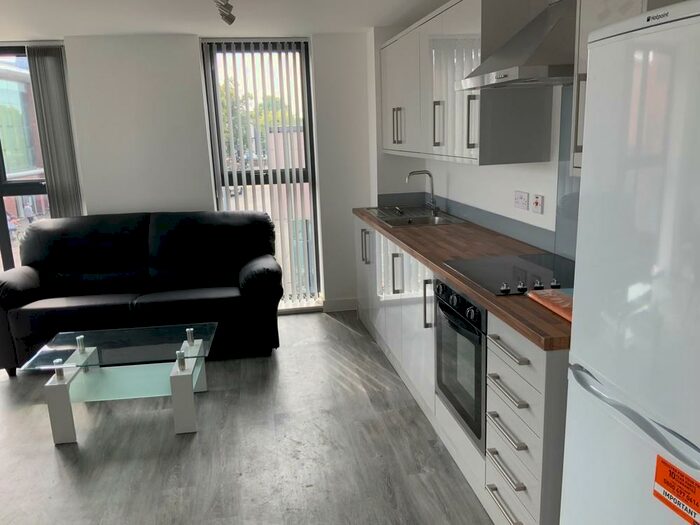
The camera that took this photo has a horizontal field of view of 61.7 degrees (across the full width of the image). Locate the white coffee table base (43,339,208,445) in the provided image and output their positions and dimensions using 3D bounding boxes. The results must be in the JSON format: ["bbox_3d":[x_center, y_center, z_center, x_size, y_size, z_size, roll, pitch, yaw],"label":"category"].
[{"bbox_3d":[-1.190,0.700,3.247,0.715,0.335,0.515,-3,13,-6],"label":"white coffee table base"}]

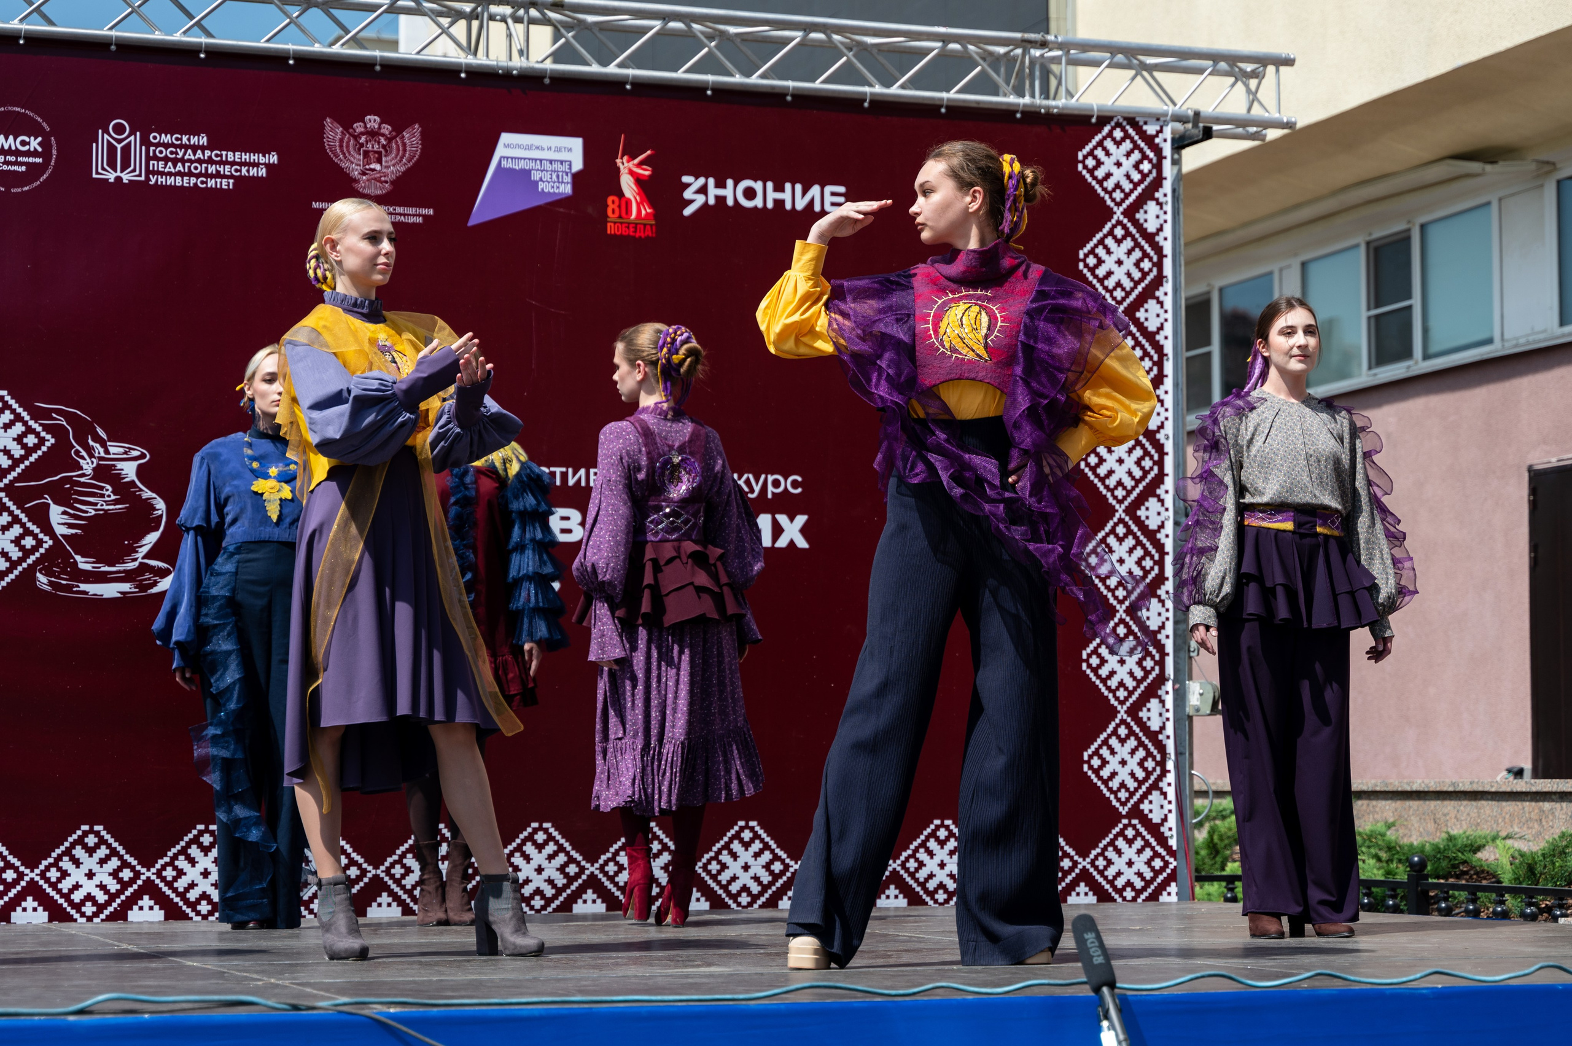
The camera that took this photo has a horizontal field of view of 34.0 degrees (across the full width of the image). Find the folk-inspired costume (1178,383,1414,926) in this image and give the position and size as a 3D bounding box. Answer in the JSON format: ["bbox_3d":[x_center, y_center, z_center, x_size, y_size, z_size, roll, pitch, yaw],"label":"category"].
[{"bbox_3d":[1.386,0.346,6.985,0.620,1.466,0.380,0,-6,-3],"label":"folk-inspired costume"}]

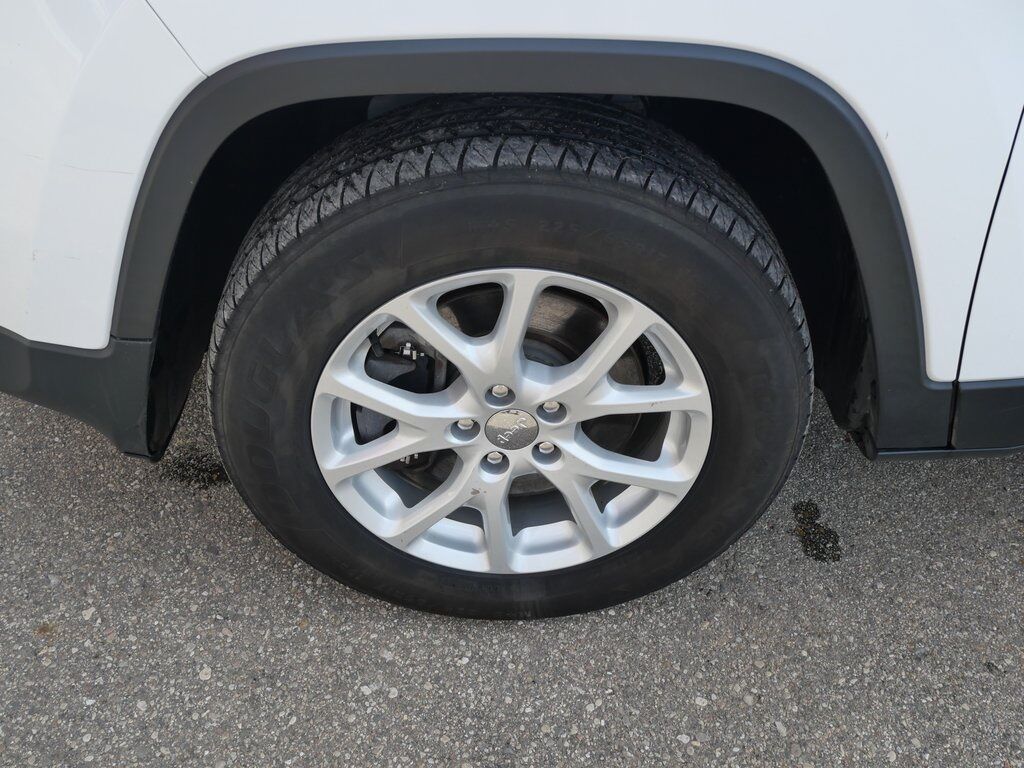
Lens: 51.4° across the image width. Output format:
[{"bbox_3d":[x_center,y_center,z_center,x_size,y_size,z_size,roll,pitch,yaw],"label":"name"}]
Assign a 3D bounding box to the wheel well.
[{"bbox_3d":[0.006,-0.184,1.202,0.807,0.450,0.290,-1,38,-1],"label":"wheel well"}]

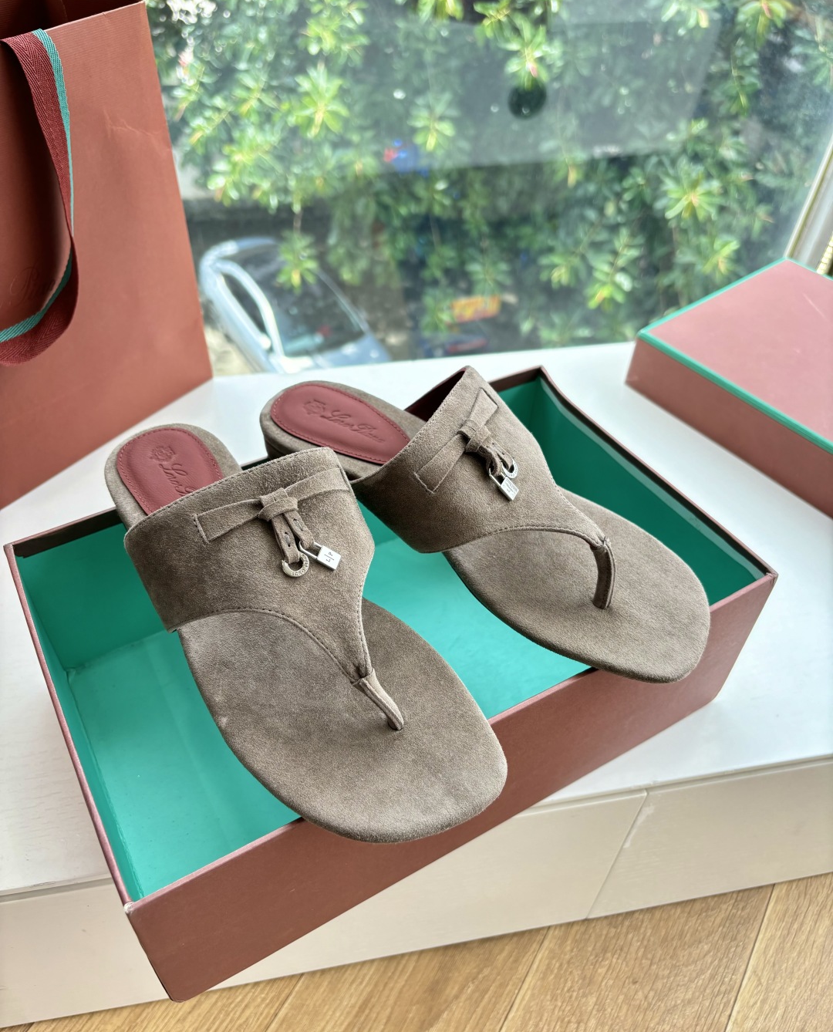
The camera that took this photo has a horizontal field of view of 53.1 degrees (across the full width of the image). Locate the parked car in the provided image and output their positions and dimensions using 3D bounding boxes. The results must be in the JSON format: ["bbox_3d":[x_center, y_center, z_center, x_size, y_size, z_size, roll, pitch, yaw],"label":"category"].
[{"bbox_3d":[-1.789,-2.929,12.935,1.860,1.460,4.750,-20,48,-21],"label":"parked car"}]

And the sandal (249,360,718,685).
[{"bbox_3d":[0.027,-0.020,0.402,0.256,0.079,0.096,30,51,26],"label":"sandal"}]

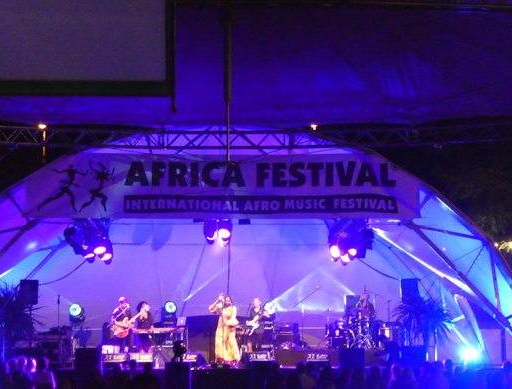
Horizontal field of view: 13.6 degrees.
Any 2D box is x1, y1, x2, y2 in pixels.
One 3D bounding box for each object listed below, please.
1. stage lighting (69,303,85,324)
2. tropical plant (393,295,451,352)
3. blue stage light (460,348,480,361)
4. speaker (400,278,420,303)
[{"bbox_3d":[-4.711,3.140,56.500,0.420,0.580,0.420,-1,-3,19],"label":"stage lighting"},{"bbox_3d":[4.083,3.212,52.500,1.420,1.500,1.380,0,-2,0],"label":"tropical plant"},{"bbox_3d":[5.285,3.961,53.000,0.460,0.310,0.300,0,-2,6],"label":"blue stage light"},{"bbox_3d":[3.788,2.384,53.000,0.440,0.620,0.420,0,-2,12],"label":"speaker"}]

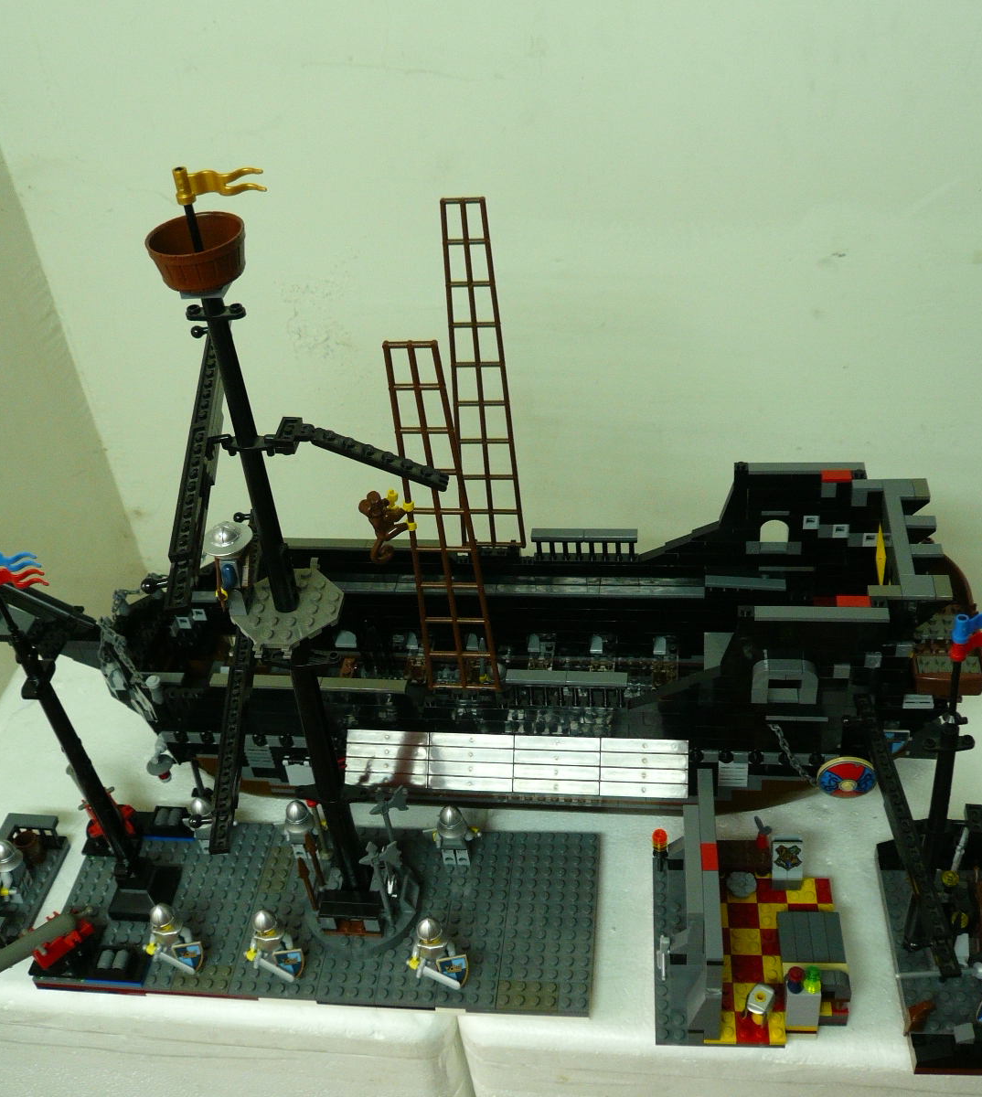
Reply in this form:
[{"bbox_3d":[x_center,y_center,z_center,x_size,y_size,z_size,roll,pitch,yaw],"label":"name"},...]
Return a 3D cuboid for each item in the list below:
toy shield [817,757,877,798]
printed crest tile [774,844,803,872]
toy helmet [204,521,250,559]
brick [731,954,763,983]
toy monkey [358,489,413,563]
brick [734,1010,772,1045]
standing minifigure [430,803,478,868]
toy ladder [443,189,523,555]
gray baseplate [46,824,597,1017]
[{"bbox_3d":[0.191,0.123,0.634,0.033,0.033,0.006,-1,38,7],"label":"toy shield"},{"bbox_3d":[0.161,0.167,0.639,0.015,0.017,0.003,-2,18,9],"label":"printed crest tile"},{"bbox_3d":[-0.113,-0.004,0.505,0.019,0.011,0.018,-9,38,-4],"label":"toy helmet"},{"bbox_3d":[0.134,0.220,0.617,0.016,0.005,0.016,-2,38,9],"label":"brick"},{"bbox_3d":[-0.053,-0.011,0.598,0.026,0.036,0.020,22,46,31],"label":"toy monkey"},{"bbox_3d":[0.131,0.240,0.592,0.016,0.005,0.016,-2,38,9],"label":"brick"},{"bbox_3d":[-0.020,0.162,0.673,0.025,0.043,0.018,0,38,8],"label":"standing minifigure"},{"bbox_3d":[-0.007,-0.095,0.683,0.040,0.209,0.004,-1,27,8],"label":"toy ladder"},{"bbox_3d":[-0.094,0.204,0.667,0.304,0.009,0.112,0,38,8],"label":"gray baseplate"}]

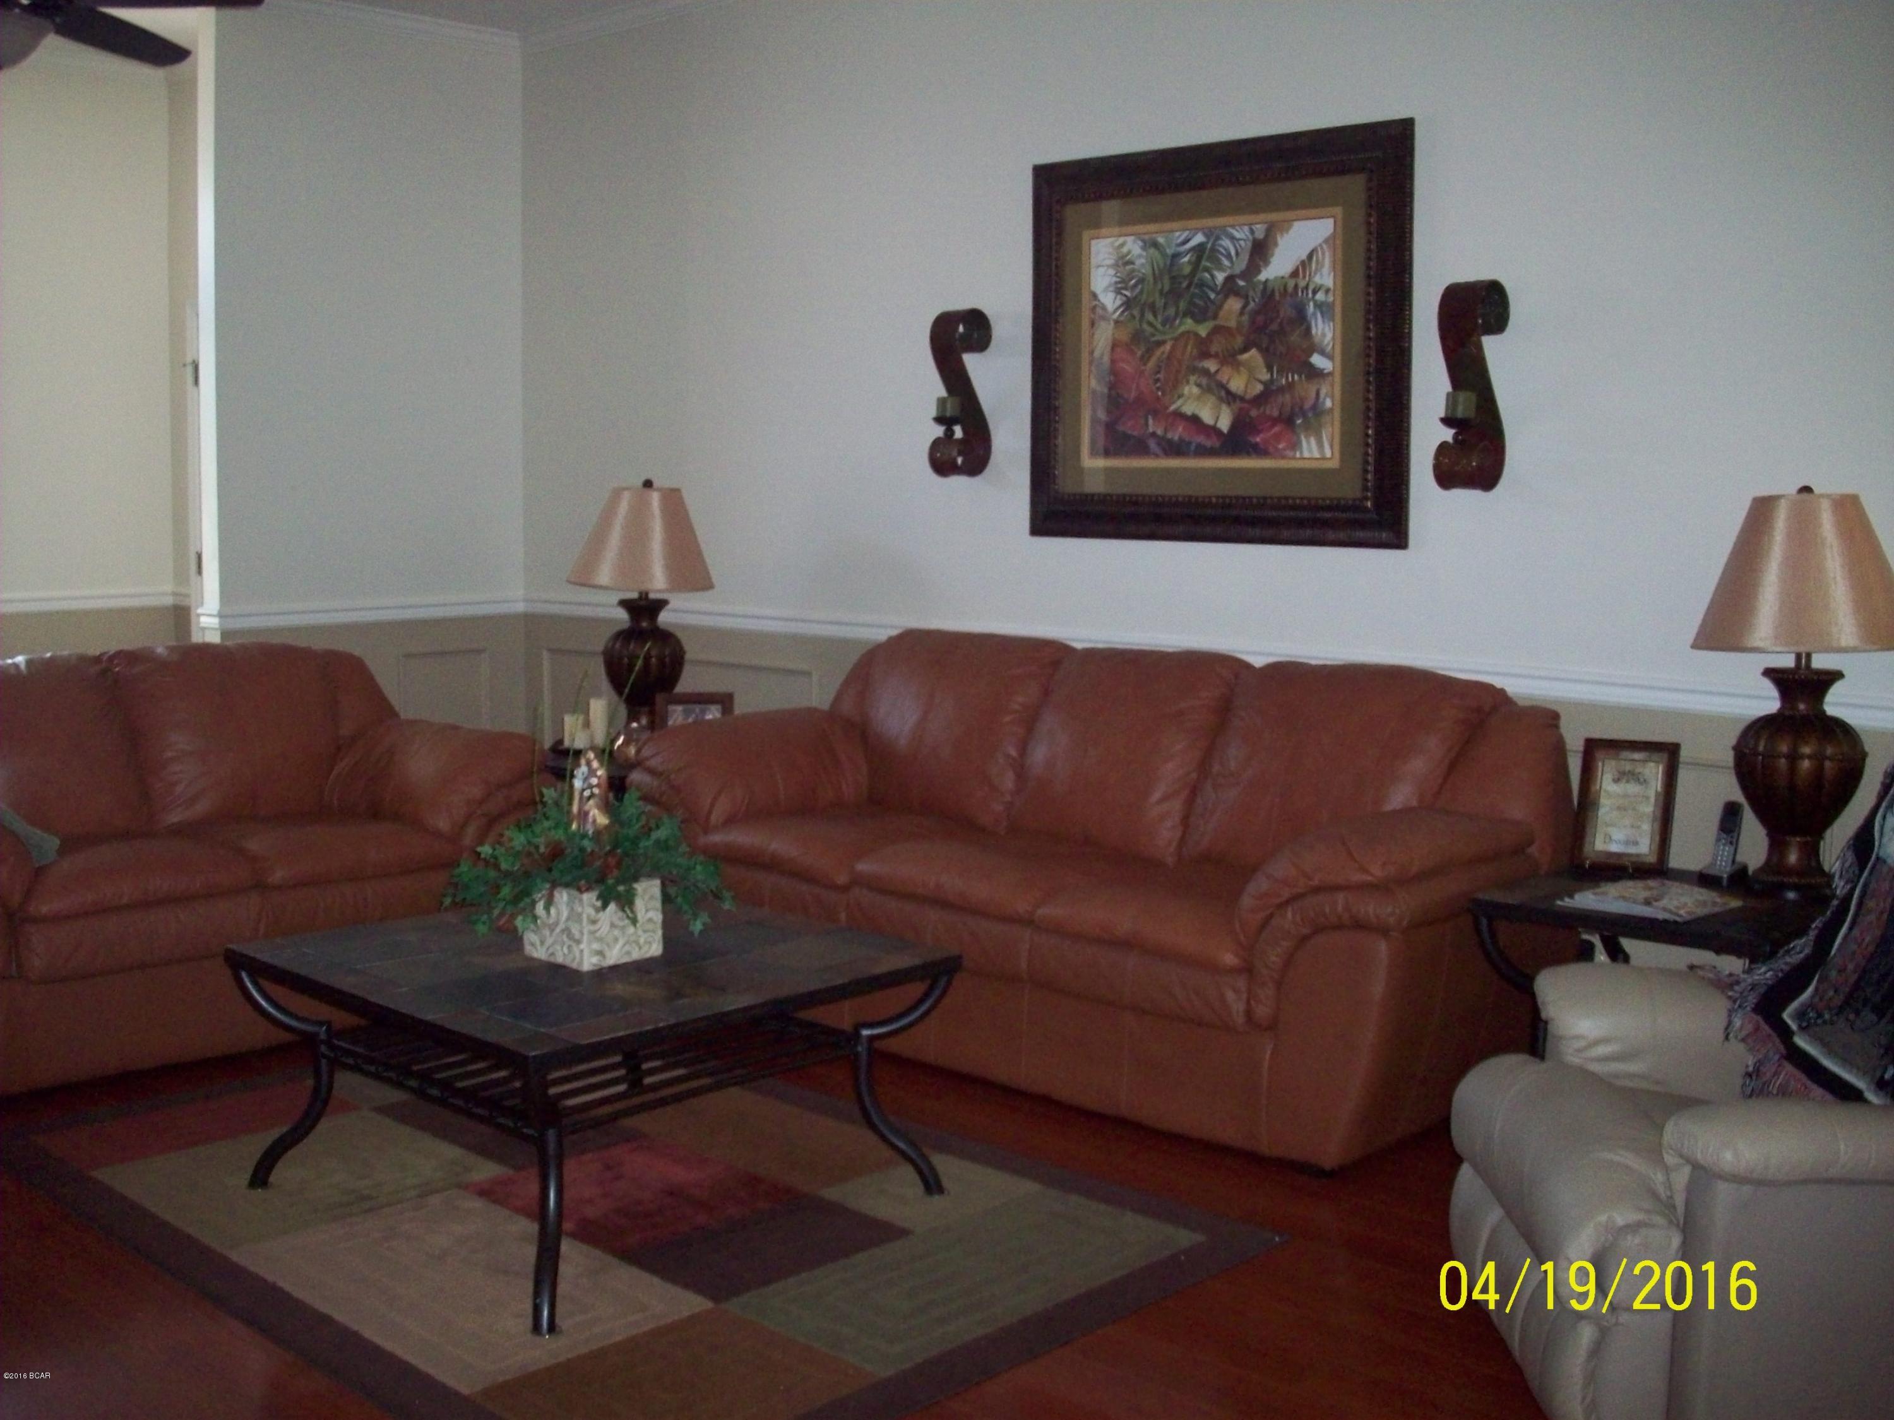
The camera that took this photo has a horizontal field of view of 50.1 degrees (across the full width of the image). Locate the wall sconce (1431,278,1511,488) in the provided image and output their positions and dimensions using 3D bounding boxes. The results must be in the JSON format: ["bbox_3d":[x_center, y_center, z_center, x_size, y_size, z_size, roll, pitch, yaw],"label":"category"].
[{"bbox_3d":[1.266,-0.777,4.894,0.124,0.500,0.135,6,8,43],"label":"wall sconce"}]

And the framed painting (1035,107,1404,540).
[{"bbox_3d":[0.715,-0.985,5.470,1.251,1.060,0.050,6,8,43],"label":"framed painting"}]

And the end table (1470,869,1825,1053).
[{"bbox_3d":[1.494,0.674,4.147,0.593,0.580,0.655,6,8,43],"label":"end table"}]

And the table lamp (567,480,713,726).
[{"bbox_3d":[-0.934,-0.296,6.323,0.440,0.840,0.440,1,6,0],"label":"table lamp"}]

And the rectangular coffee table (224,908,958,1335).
[{"bbox_3d":[-0.709,0.713,4.007,1.030,0.480,1.010,6,8,43],"label":"rectangular coffee table"}]

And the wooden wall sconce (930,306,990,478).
[{"bbox_3d":[0.037,-0.948,6.061,0.124,0.500,0.135,6,8,43],"label":"wooden wall sconce"}]

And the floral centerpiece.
[{"bbox_3d":[-0.683,0.310,3.925,0.460,0.340,0.460,6,8,43],"label":"floral centerpiece"}]

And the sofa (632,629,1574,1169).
[{"bbox_3d":[0.309,0.357,5.143,2.374,0.973,1.035,6,8,43],"label":"sofa"}]

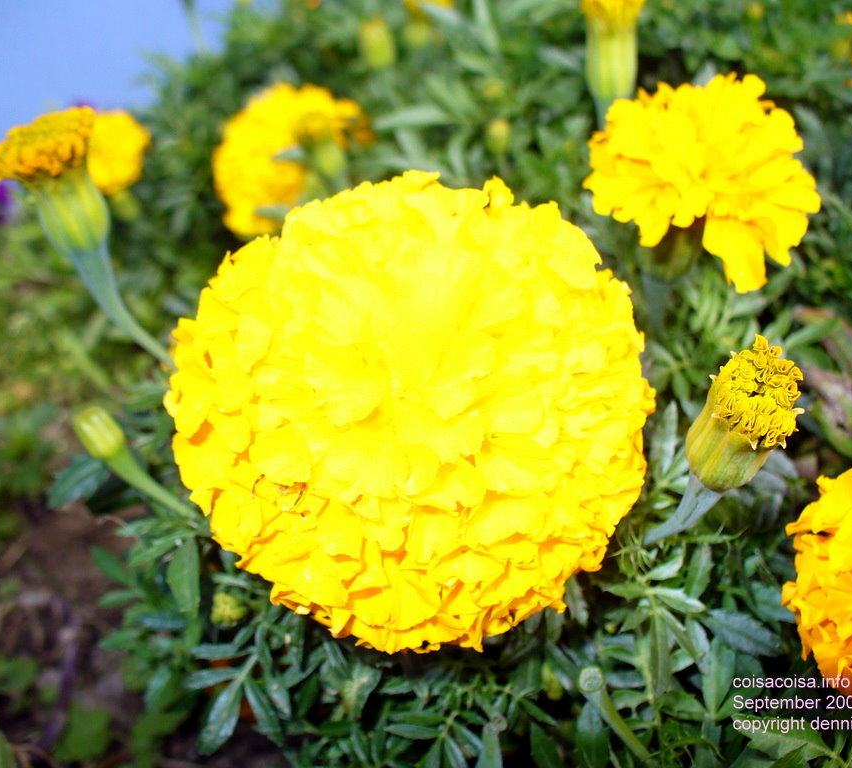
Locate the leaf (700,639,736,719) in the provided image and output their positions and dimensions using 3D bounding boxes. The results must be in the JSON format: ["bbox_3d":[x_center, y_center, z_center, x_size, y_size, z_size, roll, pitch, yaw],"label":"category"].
[{"bbox_3d":[0.079,0.079,0.295,0.009,0.005,0.024,-1,66,6],"label":"leaf"}]

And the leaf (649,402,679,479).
[{"bbox_3d":[0.063,0.015,0.285,0.006,0.004,0.023,8,63,12],"label":"leaf"}]

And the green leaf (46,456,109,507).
[{"bbox_3d":[-0.095,0.027,0.300,0.010,0.004,0.021,41,61,13],"label":"green leaf"}]

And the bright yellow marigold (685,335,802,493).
[{"bbox_3d":[0.080,0.007,0.275,0.022,0.034,0.022,6,39,-5],"label":"bright yellow marigold"}]

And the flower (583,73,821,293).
[{"bbox_3d":[0.074,-0.053,0.295,0.064,0.045,0.060,0,52,-7],"label":"flower"}]

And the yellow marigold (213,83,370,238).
[{"bbox_3d":[-0.054,-0.088,0.430,0.060,0.042,0.060,0,60,13],"label":"yellow marigold"}]

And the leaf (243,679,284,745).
[{"bbox_3d":[-0.043,0.087,0.290,0.005,0.004,0.020,-26,61,-21],"label":"leaf"}]

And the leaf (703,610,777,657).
[{"bbox_3d":[0.086,0.068,0.300,0.023,0.005,0.009,26,63,14],"label":"leaf"}]

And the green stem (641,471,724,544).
[{"bbox_3d":[0.053,0.026,0.225,0.008,0.023,0.008,54,31,14],"label":"green stem"}]

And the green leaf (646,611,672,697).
[{"bbox_3d":[0.061,0.070,0.285,0.007,0.005,0.024,0,64,0],"label":"green leaf"}]

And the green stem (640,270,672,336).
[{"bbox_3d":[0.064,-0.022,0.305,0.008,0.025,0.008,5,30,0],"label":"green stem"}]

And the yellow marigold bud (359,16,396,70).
[{"bbox_3d":[-0.024,-0.168,0.540,0.018,0.028,0.018,-3,28,0],"label":"yellow marigold bud"}]

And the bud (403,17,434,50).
[{"bbox_3d":[-0.004,-0.186,0.580,0.016,0.019,0.016,3,30,0],"label":"bud"}]

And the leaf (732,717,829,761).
[{"bbox_3d":[0.094,0.094,0.290,0.026,0.005,0.011,15,56,17],"label":"leaf"}]

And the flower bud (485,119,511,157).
[{"bbox_3d":[0.034,-0.117,0.520,0.012,0.018,0.012,0,35,0],"label":"flower bud"}]

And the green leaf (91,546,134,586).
[{"bbox_3d":[-0.090,0.053,0.315,0.018,0.004,0.005,38,60,14],"label":"green leaf"}]

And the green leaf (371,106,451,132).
[{"bbox_3d":[-0.006,-0.108,0.450,0.033,0.004,0.011,-4,63,-3],"label":"green leaf"}]

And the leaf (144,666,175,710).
[{"bbox_3d":[-0.072,0.082,0.295,0.008,0.004,0.014,13,54,9],"label":"leaf"}]

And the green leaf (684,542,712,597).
[{"bbox_3d":[0.072,0.050,0.290,0.006,0.004,0.018,15,62,17],"label":"green leaf"}]

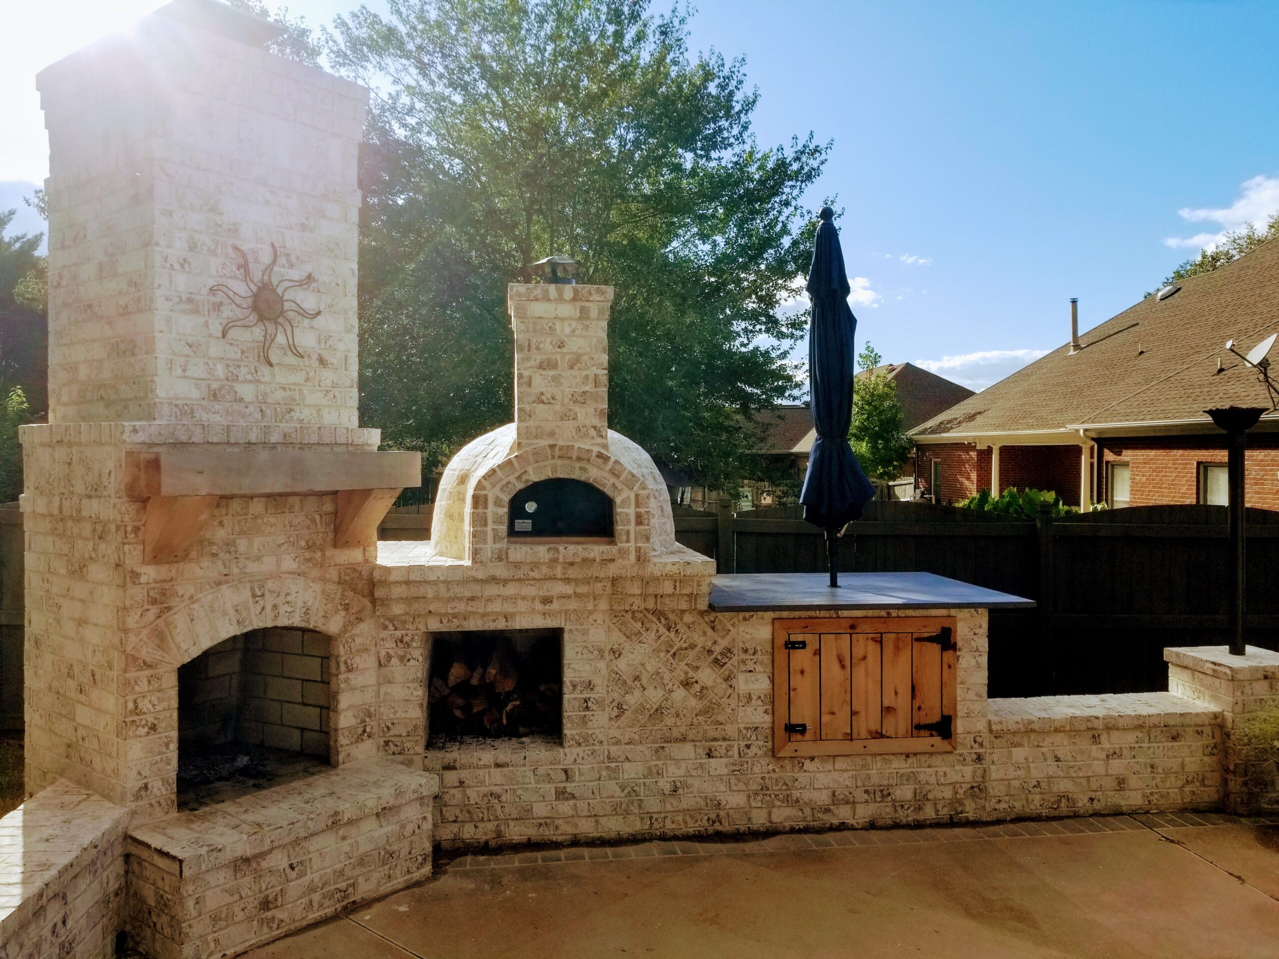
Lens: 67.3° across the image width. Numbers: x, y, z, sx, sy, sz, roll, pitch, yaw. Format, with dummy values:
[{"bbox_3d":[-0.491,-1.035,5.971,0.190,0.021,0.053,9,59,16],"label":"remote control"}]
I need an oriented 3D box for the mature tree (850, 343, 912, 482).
[{"bbox_3d":[5.994,-0.843,25.000,2.200,5.400,2.200,0,1,-8],"label":"mature tree"}]

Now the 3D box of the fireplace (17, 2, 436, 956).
[{"bbox_3d":[-1.669,-0.095,3.908,1.320,3.530,1.190,1,1,36],"label":"fireplace"}]

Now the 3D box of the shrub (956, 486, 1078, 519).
[{"bbox_3d":[8.858,0.976,22.500,2.200,1.550,2.200,0,1,-8],"label":"shrub"}]

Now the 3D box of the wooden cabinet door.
[{"bbox_3d":[1.057,0.977,4.504,0.900,0.645,0.050,0,1,-8],"label":"wooden cabinet door"}]

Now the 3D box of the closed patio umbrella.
[{"bbox_3d":[1.025,-0.430,5.015,0.390,1.970,0.370,-1,1,-8],"label":"closed patio umbrella"}]

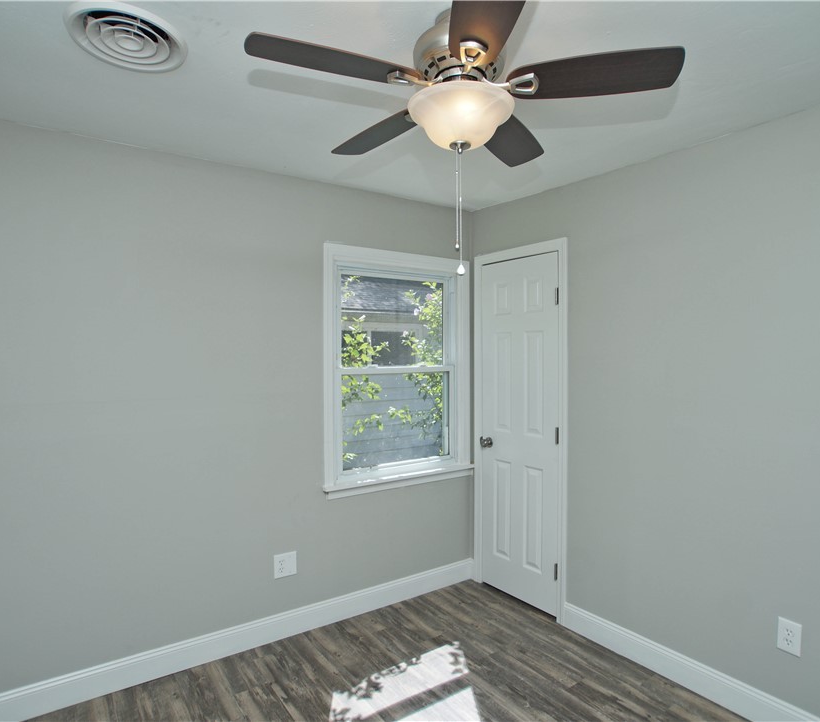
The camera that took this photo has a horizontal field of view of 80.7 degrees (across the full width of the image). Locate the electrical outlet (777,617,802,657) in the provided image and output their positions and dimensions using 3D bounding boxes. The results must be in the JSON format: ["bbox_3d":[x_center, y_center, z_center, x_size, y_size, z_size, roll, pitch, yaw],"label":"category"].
[{"bbox_3d":[1.441,1.050,1.832,0.011,0.119,0.072,-1,1,-39],"label":"electrical outlet"}]

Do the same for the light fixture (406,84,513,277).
[{"bbox_3d":[0.142,-0.466,1.321,0.295,0.462,0.295,0,1,0],"label":"light fixture"}]

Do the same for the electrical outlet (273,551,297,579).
[{"bbox_3d":[-0.635,1.048,2.474,0.115,0.119,0.011,-1,1,-32],"label":"electrical outlet"}]

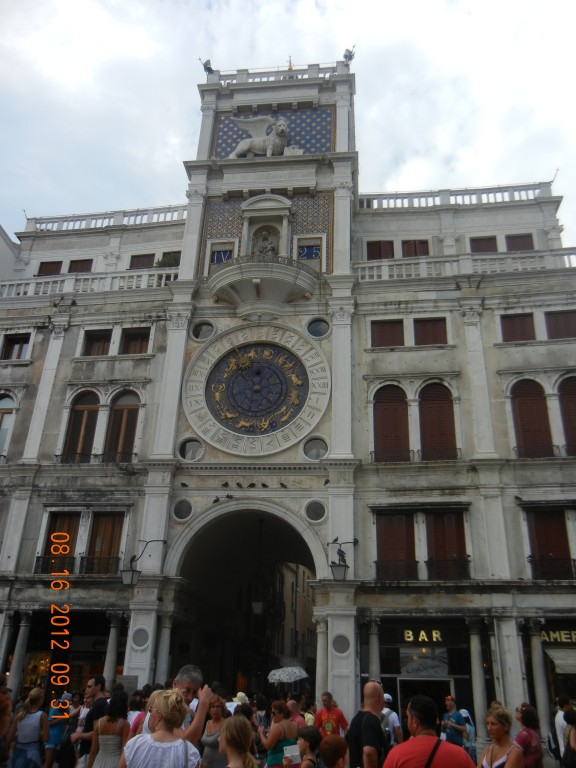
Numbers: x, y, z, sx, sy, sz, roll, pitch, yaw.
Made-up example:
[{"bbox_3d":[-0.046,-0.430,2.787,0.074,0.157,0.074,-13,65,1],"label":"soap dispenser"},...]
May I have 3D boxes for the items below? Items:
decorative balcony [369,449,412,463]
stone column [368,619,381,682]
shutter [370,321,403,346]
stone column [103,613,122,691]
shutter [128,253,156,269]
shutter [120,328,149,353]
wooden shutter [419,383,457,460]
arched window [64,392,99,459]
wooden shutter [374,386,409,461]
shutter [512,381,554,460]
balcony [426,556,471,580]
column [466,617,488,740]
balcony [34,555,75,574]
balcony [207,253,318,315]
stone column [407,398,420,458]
[{"bbox_3d":[2.997,2.080,19.170,1.215,0.410,0.250,-2,-26,8],"label":"decorative balcony"},{"bbox_3d":[2.751,9.253,20.852,0.440,3.750,0.440,-2,-27,8],"label":"stone column"},{"bbox_3d":[3.058,-1.495,20.404,0.990,0.920,0.100,-2,-25,9],"label":"shutter"},{"bbox_3d":[-4.673,7.425,17.258,0.420,2.870,0.420,-2,-25,9],"label":"stone column"},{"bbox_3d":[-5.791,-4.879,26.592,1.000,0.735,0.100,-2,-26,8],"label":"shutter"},{"bbox_3d":[-5.189,-1.449,22.621,0.994,1.015,0.120,-2,-26,8],"label":"shutter"},{"bbox_3d":[4.574,1.151,20.417,1.066,2.568,0.100,-2,-25,8],"label":"wooden shutter"},{"bbox_3d":[-6.755,1.410,22.076,1.080,2.572,0.100,-2,-25,8],"label":"arched window"},{"bbox_3d":[3.175,1.208,20.610,1.013,2.559,0.100,-2,-25,8],"label":"wooden shutter"},{"bbox_3d":[7.323,1.025,20.044,1.037,2.555,0.100,-2,-25,8],"label":"shutter"},{"bbox_3d":[4.432,5.111,18.396,1.221,0.622,0.250,-2,-25,8],"label":"balcony"},{"bbox_3d":[4.778,7.328,16.668,0.410,2.888,0.410,-2,-26,8],"label":"column"},{"bbox_3d":[-6.999,5.446,20.035,1.249,0.560,0.250,-2,-25,8],"label":"balcony"},{"bbox_3d":[-0.855,-2.995,20.710,3.650,1.850,1.150,-2,-25,9],"label":"balcony"},{"bbox_3d":[3.615,1.320,18.969,0.330,1.930,0.300,-2,-25,9],"label":"stone column"}]

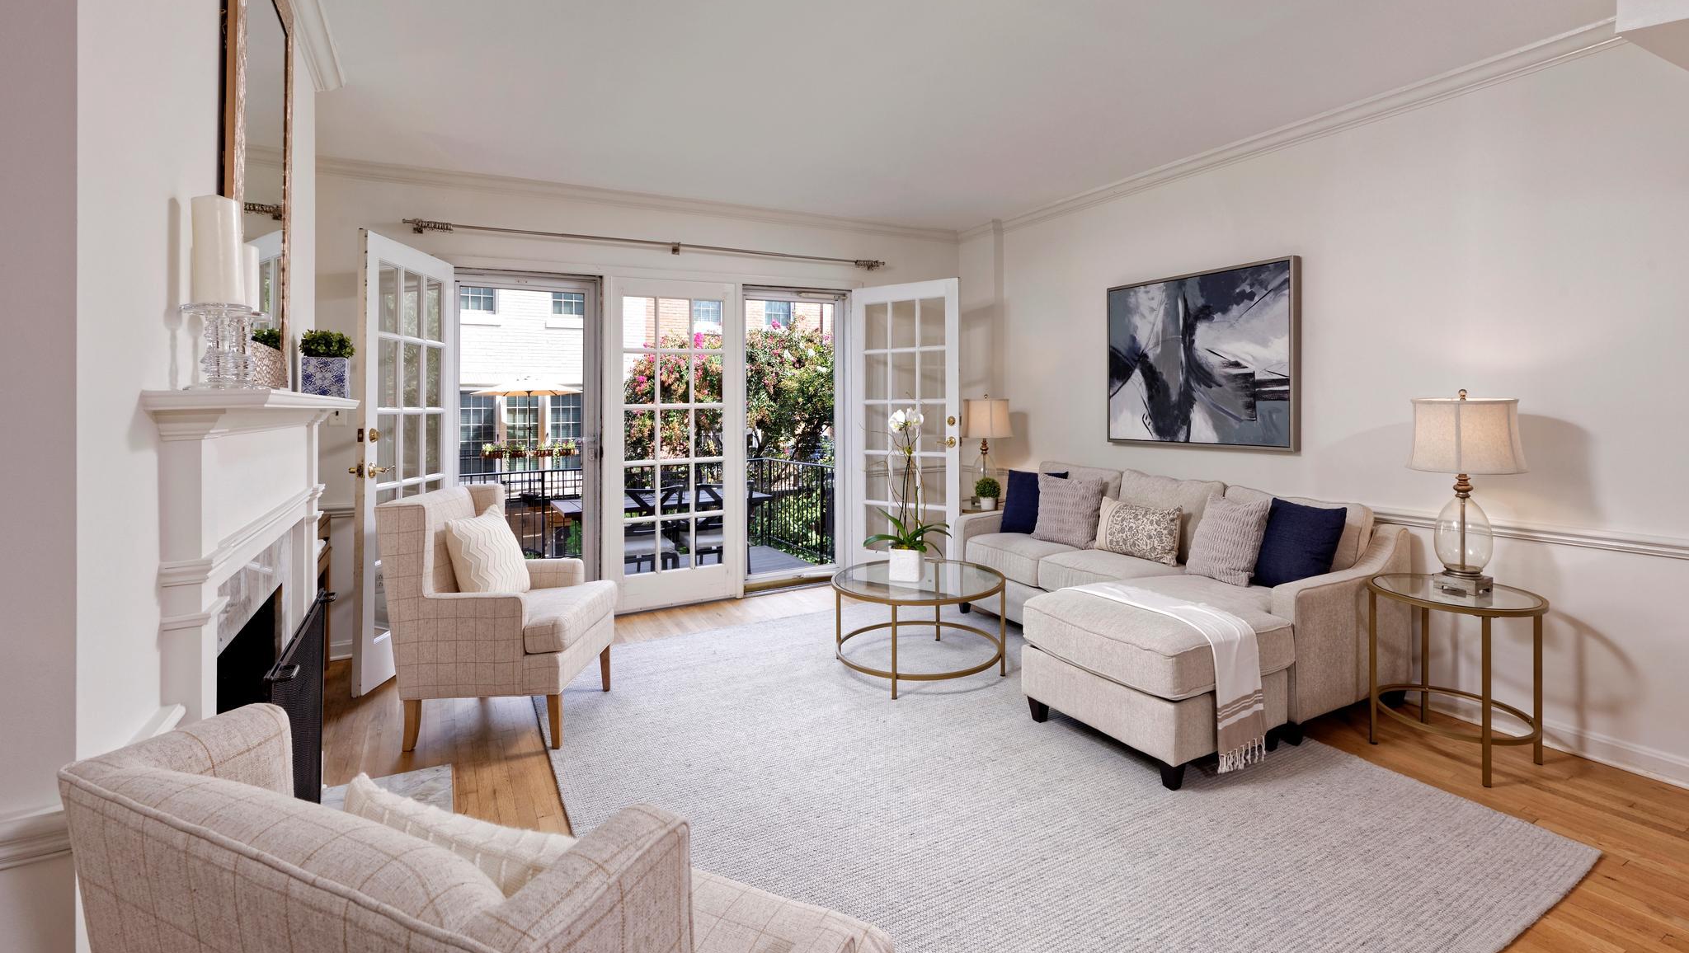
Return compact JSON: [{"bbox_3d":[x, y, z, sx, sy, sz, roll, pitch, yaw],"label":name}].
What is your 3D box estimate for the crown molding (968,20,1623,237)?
[{"bbox_3d":[1.830,-1.695,4.248,0.090,0.100,3.720,-2,5,-28],"label":"crown molding"}]

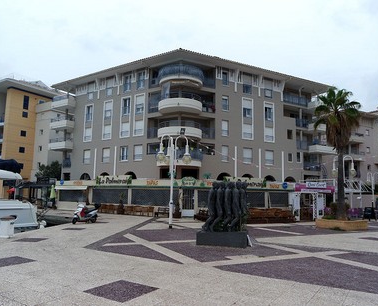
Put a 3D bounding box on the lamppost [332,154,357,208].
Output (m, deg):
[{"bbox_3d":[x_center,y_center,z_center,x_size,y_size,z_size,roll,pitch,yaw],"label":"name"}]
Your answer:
[{"bbox_3d":[11.447,2.624,22.860,1.700,4.750,1.700,-2,-8,26],"label":"lamppost"}]

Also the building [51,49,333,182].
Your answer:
[{"bbox_3d":[0.028,-1.320,37.090,36.000,15.800,17.500,1,-8,3],"label":"building"}]

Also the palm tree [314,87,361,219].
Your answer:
[{"bbox_3d":[8.352,-0.026,17.224,2.500,7.500,2.500,-2,-8,26],"label":"palm tree"}]

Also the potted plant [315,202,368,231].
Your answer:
[{"bbox_3d":[8.429,3.427,16.770,1.950,1.450,1.950,5,-8,-27],"label":"potted plant"}]

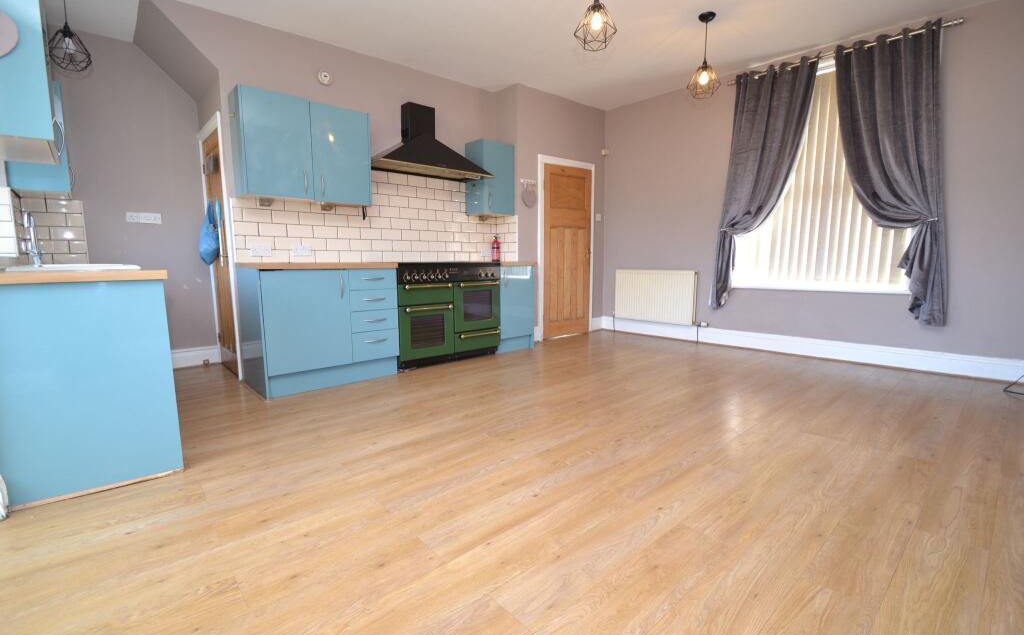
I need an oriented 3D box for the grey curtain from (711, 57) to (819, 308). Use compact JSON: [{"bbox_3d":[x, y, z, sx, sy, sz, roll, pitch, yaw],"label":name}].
[{"bbox_3d":[2.399,-1.202,4.133,0.170,2.300,0.840,-7,10,-42],"label":"grey curtain"}]

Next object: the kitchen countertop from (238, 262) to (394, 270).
[{"bbox_3d":[-1.492,-0.400,3.309,1.005,0.040,0.630,-7,10,-42],"label":"kitchen countertop"}]

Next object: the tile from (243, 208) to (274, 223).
[{"bbox_3d":[-1.944,-0.775,3.269,0.198,0.098,0.010,-7,10,-42],"label":"tile"}]

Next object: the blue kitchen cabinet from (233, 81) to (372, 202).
[{"bbox_3d":[-1.603,-1.258,3.322,0.913,0.737,0.305,-7,10,-42],"label":"blue kitchen cabinet"}]

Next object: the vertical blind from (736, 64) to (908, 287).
[{"bbox_3d":[2.860,-1.269,3.945,0.072,1.909,1.421,-7,10,-42],"label":"vertical blind"}]

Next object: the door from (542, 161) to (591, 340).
[{"bbox_3d":[0.666,-0.763,5.145,0.787,2.012,0.045,-6,9,-37],"label":"door"}]

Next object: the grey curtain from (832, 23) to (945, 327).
[{"bbox_3d":[3.043,-1.111,3.441,0.170,2.290,0.860,-7,10,-42],"label":"grey curtain"}]

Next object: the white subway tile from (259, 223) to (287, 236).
[{"bbox_3d":[-1.865,-0.684,3.334,0.196,0.099,0.010,-7,10,-42],"label":"white subway tile"}]

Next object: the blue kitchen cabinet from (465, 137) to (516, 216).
[{"bbox_3d":[-0.226,-1.431,4.516,0.420,0.737,0.302,-7,10,-42],"label":"blue kitchen cabinet"}]

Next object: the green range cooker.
[{"bbox_3d":[-0.699,-0.054,4.047,1.078,0.921,0.616,-7,10,-42],"label":"green range cooker"}]

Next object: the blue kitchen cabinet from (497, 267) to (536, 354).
[{"bbox_3d":[-0.127,-0.104,4.580,0.461,0.880,0.575,-7,10,-42],"label":"blue kitchen cabinet"}]

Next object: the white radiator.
[{"bbox_3d":[1.716,-0.260,5.161,0.080,0.618,1.016,-7,10,-42],"label":"white radiator"}]

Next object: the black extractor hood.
[{"bbox_3d":[-0.751,-1.652,3.952,1.190,0.618,0.470,-7,10,-42],"label":"black extractor hood"}]

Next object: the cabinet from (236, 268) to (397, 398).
[{"bbox_3d":[-1.492,0.055,3.364,0.986,0.877,0.612,-7,10,-42],"label":"cabinet"}]

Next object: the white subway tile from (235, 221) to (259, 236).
[{"bbox_3d":[-2.002,-0.667,3.228,0.159,0.101,0.010,-7,10,-42],"label":"white subway tile"}]

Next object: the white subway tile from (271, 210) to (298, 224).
[{"bbox_3d":[-1.794,-0.797,3.386,0.195,0.100,0.010,-7,10,-42],"label":"white subway tile"}]

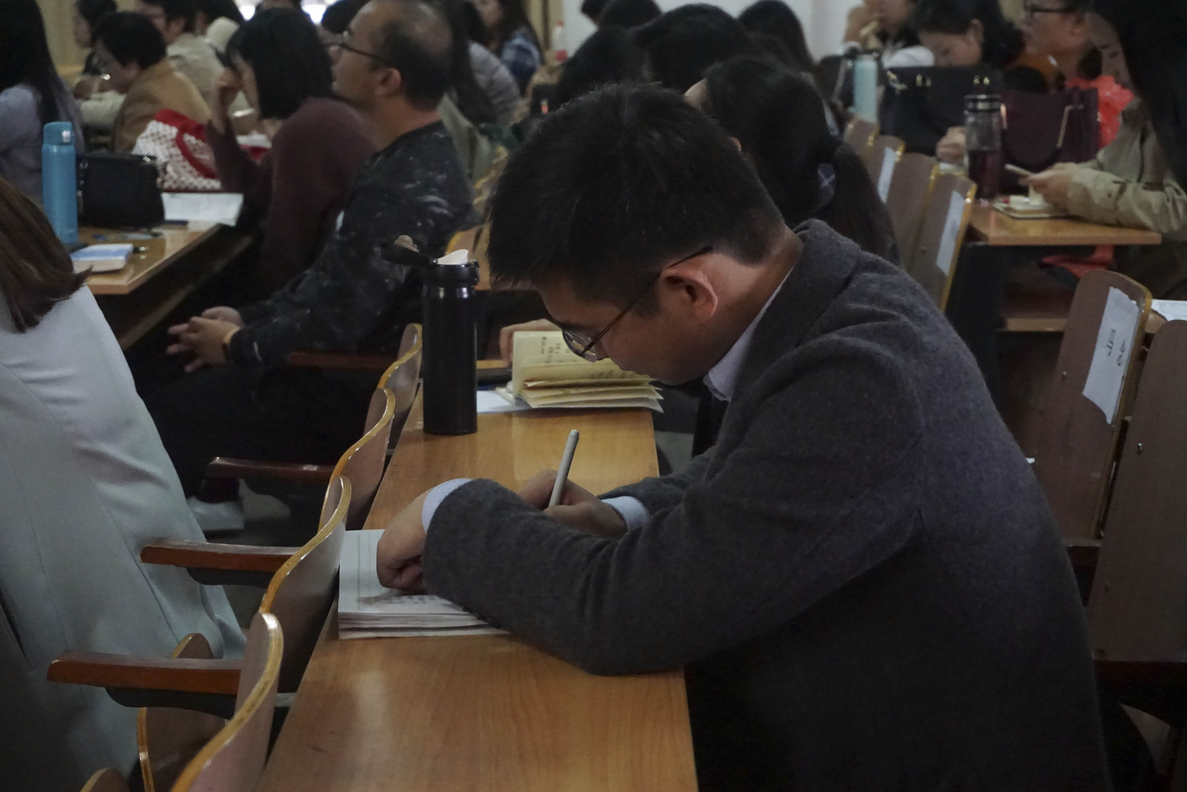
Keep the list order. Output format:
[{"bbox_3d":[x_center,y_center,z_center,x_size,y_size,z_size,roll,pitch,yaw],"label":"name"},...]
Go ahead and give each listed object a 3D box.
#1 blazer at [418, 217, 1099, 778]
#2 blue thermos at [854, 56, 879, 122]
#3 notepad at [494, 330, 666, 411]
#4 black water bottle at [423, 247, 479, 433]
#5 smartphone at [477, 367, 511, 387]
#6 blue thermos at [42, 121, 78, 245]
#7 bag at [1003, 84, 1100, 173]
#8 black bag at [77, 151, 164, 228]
[{"bbox_3d":[0.163,0.138,2.392,0.640,0.610,0.540,0,10,0],"label":"blazer"},{"bbox_3d":[0.788,-0.859,7.129,0.067,0.236,0.067,0,10,0],"label":"blue thermos"},{"bbox_3d":[-0.019,-0.035,3.428,0.220,0.090,0.190,0,10,0],"label":"notepad"},{"bbox_3d":[-0.187,-0.071,3.220,0.074,0.236,0.074,0,10,0],"label":"black water bottle"},{"bbox_3d":[-0.148,-0.029,3.611,0.150,0.010,0.073,0,10,0],"label":"smartphone"},{"bbox_3d":[-1.162,-0.460,5.381,0.073,0.257,0.073,-6,12,-32],"label":"blue thermos"},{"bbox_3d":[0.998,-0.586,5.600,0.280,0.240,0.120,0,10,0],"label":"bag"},{"bbox_3d":[-1.093,-0.477,5.736,0.195,0.165,0.090,0,10,0],"label":"black bag"}]

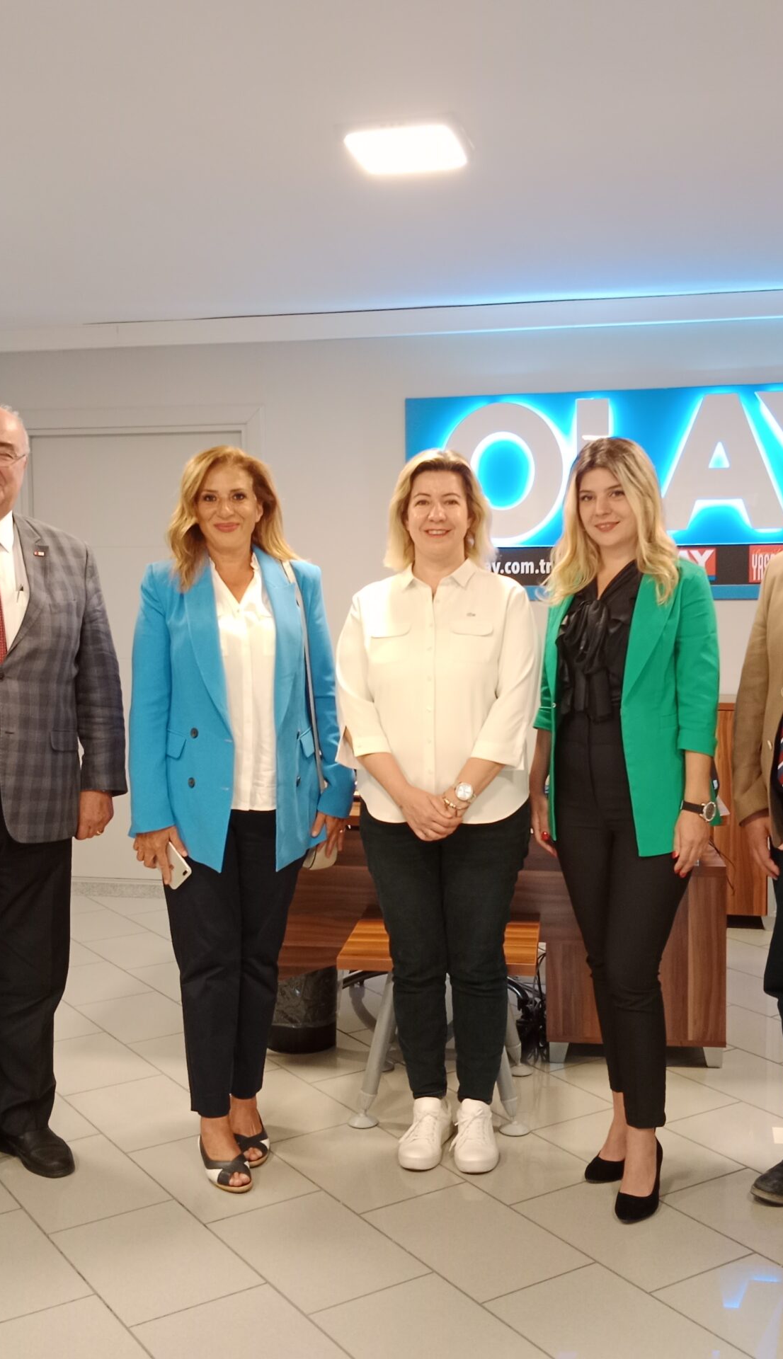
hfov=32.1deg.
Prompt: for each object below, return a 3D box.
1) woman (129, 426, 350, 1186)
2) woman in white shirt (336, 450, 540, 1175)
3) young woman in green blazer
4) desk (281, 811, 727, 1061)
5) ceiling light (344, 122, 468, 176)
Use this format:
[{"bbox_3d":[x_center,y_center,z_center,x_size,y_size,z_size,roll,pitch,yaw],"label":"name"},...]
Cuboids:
[{"bbox_3d":[-0.359,0.306,3.244,0.510,1.700,0.380,-1,4,-10],"label":"woman"},{"bbox_3d":[0.112,0.303,3.310,0.470,1.695,0.340,0,4,-2],"label":"woman in white shirt"},{"bbox_3d":[0.529,0.313,3.095,0.430,1.706,0.360,2,5,25],"label":"young woman in green blazer"},{"bbox_3d":[0.285,0.729,4.330,1.430,0.730,0.760,1,4,5],"label":"desk"},{"bbox_3d":[0.045,-1.437,3.639,0.350,0.040,0.350,1,4,14],"label":"ceiling light"}]

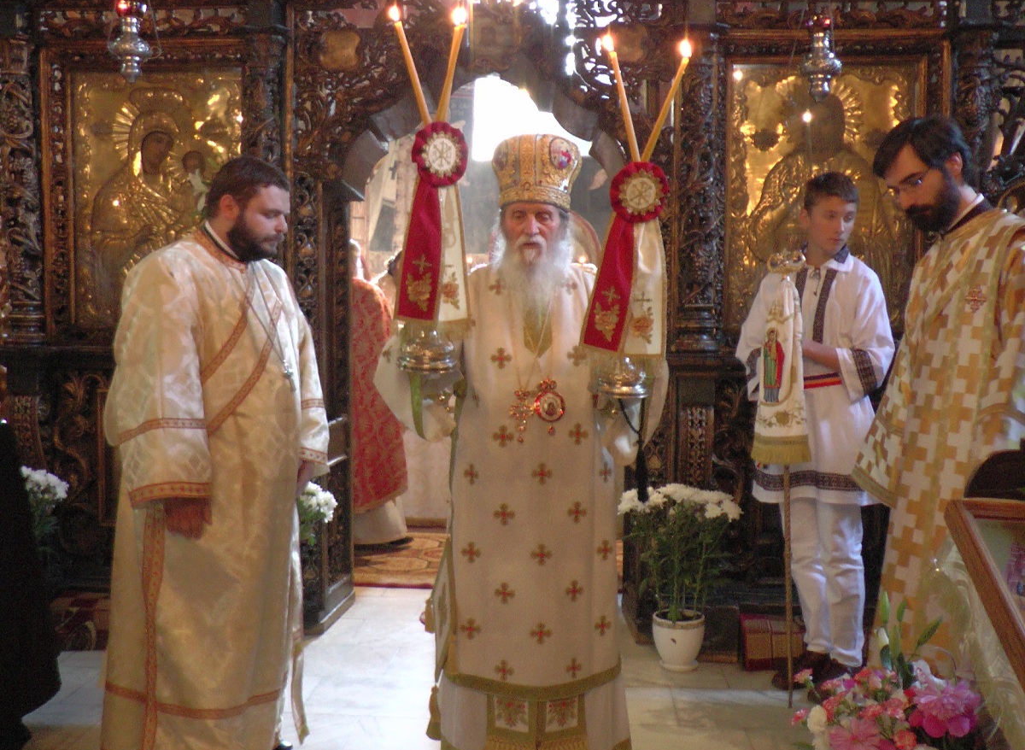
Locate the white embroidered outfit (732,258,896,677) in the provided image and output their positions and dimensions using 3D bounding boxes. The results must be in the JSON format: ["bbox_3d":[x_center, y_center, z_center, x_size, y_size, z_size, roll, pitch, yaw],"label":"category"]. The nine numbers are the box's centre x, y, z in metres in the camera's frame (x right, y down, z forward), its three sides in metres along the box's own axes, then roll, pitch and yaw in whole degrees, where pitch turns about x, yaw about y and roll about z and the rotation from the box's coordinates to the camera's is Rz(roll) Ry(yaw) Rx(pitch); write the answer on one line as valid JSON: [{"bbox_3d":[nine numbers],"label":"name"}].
[{"bbox_3d":[1.029,0.277,3.692,0.510,1.410,0.350,2,4,24],"label":"white embroidered outfit"}]

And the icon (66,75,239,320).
[{"bbox_3d":[-1.395,-0.690,4.333,0.710,1.010,0.060,0,3,5],"label":"icon"}]

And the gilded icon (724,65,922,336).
[{"bbox_3d":[1.158,-0.653,4.090,0.710,1.010,0.060,0,3,5],"label":"gilded icon"}]

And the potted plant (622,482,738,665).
[{"bbox_3d":[0.574,0.707,3.769,0.400,0.610,0.370,0,3,5],"label":"potted plant"}]

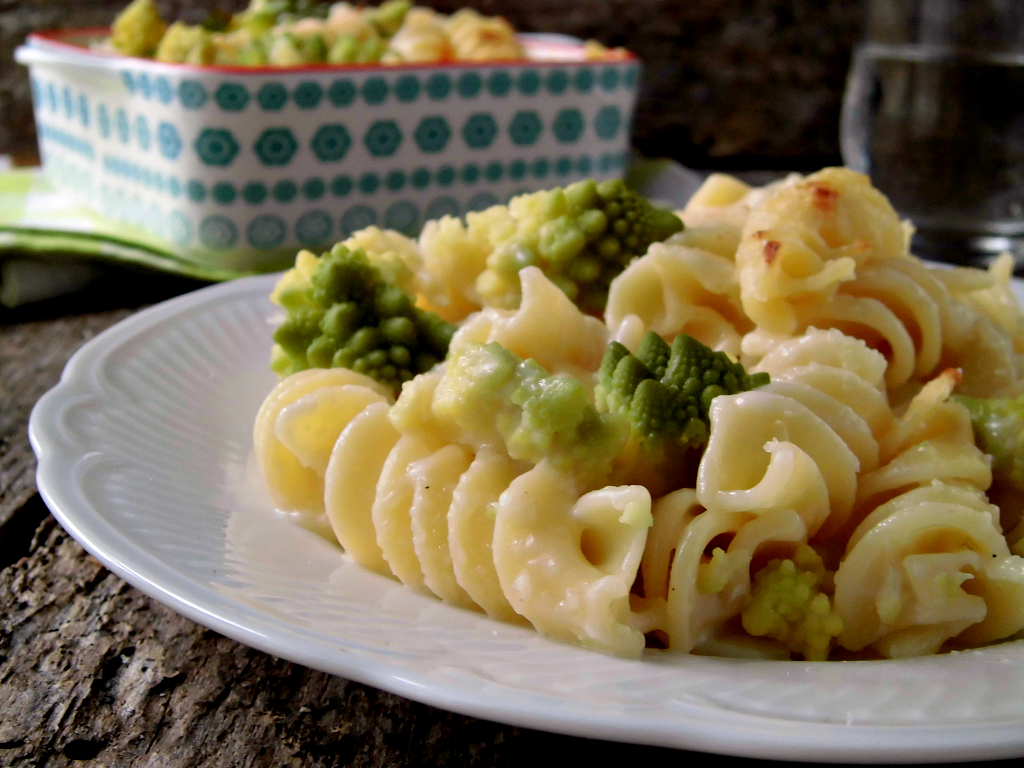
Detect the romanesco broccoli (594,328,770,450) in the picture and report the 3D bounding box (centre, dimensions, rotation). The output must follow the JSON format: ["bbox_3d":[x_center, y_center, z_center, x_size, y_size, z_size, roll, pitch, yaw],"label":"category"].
[{"bbox_3d":[0.028,0.002,0.225,0.029,0.020,0.023,2,20,0],"label":"romanesco broccoli"}]

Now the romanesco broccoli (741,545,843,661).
[{"bbox_3d":[0.040,0.032,0.200,0.015,0.015,0.013,2,20,0],"label":"romanesco broccoli"}]

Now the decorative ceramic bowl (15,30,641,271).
[{"bbox_3d":[-0.063,-0.089,0.476,0.187,0.055,0.154,-10,23,-30],"label":"decorative ceramic bowl"}]

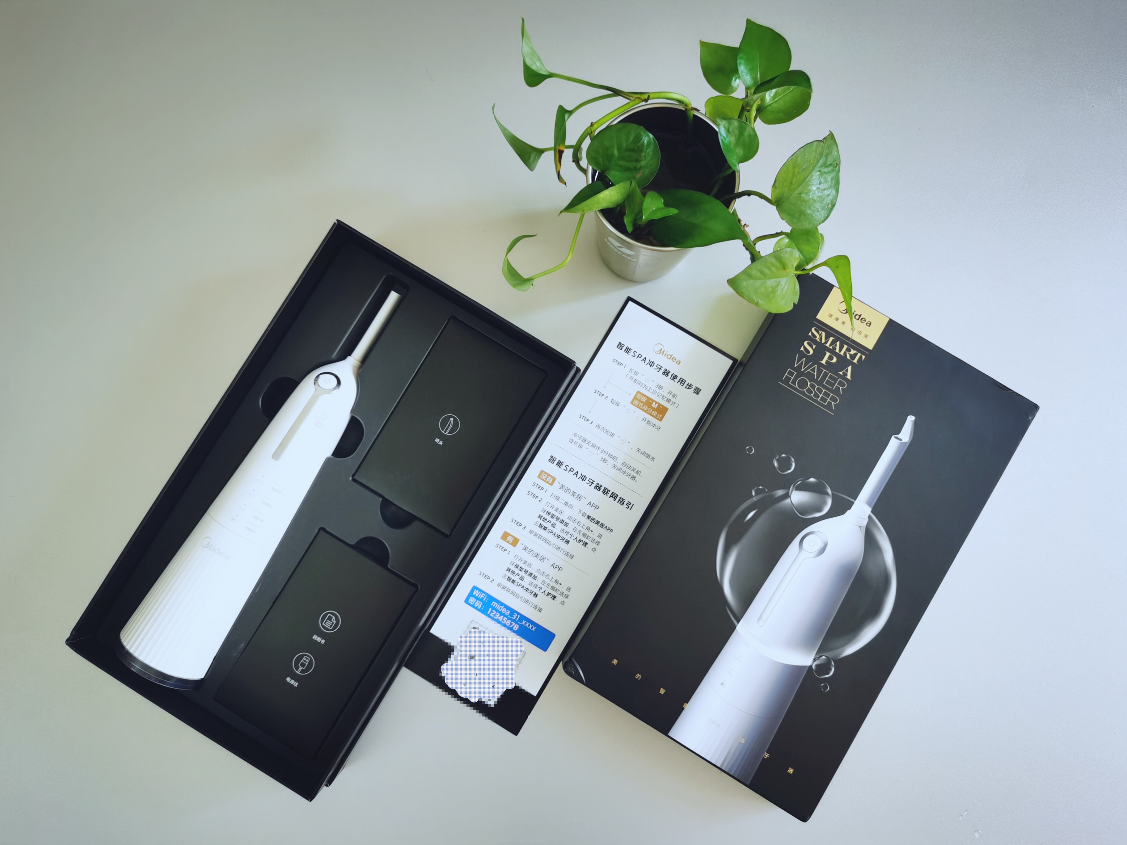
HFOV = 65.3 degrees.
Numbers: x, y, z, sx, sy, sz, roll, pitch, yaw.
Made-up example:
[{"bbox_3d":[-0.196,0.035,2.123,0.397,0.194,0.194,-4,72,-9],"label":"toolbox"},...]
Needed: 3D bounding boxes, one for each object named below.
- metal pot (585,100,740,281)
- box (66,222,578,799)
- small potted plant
[{"bbox_3d":[0.056,-0.134,0.557,0.087,0.117,0.087,0,84,0],"label":"metal pot"},{"bbox_3d":[-0.142,0.051,0.560,0.172,0.076,0.299,31,85,3],"label":"box"},{"bbox_3d":[0.066,-0.142,0.541,0.210,0.150,0.170,0,84,0],"label":"small potted plant"}]

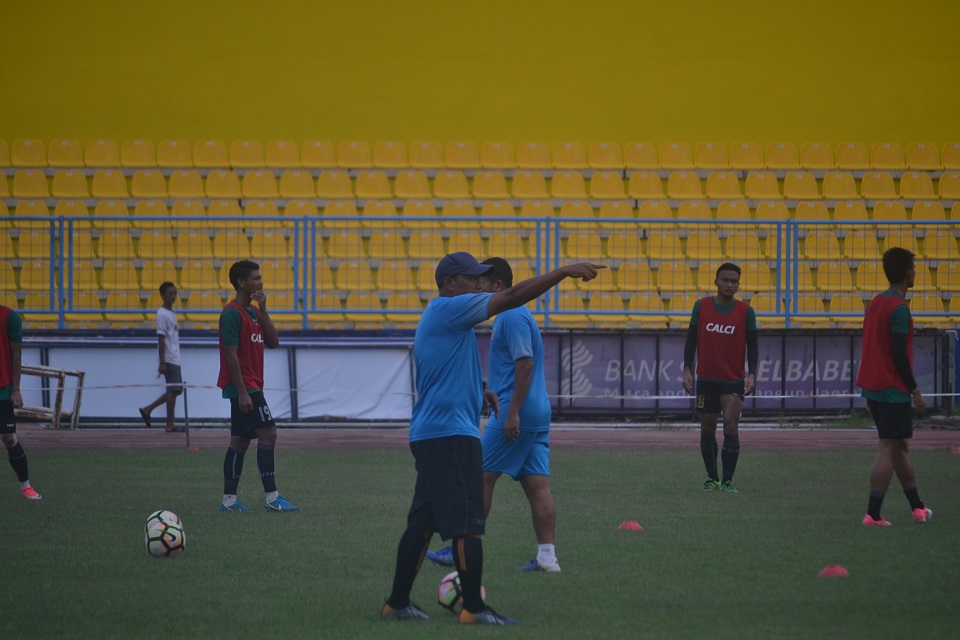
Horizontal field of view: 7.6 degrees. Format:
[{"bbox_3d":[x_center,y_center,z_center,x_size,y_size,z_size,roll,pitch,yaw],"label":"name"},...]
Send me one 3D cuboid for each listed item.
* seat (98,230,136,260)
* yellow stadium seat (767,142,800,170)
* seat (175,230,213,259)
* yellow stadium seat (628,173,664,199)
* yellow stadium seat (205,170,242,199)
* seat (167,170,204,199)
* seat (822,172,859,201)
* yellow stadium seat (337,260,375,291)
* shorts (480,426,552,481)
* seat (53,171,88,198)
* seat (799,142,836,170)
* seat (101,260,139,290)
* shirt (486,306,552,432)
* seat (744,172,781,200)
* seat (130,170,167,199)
[{"bbox_3d":[-4.581,-0.947,90.977,0.455,0.355,0.410,0,0,-8],"label":"seat"},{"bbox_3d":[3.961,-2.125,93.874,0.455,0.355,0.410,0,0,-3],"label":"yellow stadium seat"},{"bbox_3d":[-3.615,-0.949,91.106,0.455,0.355,0.410,0,0,-7],"label":"seat"},{"bbox_3d":[2.045,-1.662,88.961,0.450,0.350,0.420,0,0,-4],"label":"yellow stadium seat"},{"bbox_3d":[-3.155,-1.667,88.552,0.450,0.350,0.420,0,0,-4],"label":"yellow stadium seat"},{"bbox_3d":[-3.767,-1.737,92.486,0.455,0.355,0.410,0,0,-8],"label":"seat"},{"bbox_3d":[4.624,-1.721,92.470,0.450,0.355,0.420,0,0,-5],"label":"seat"},{"bbox_3d":[-1.524,-0.534,88.003,0.440,0.350,0.420,0,0,-5],"label":"yellow stadium seat"},{"bbox_3d":[0.192,0.720,39.400,0.390,0.320,0.420,0,0,-5],"label":"shorts"},{"bbox_3d":[-5.144,-1.702,90.505,0.440,0.350,0.420,0,0,-5],"label":"seat"},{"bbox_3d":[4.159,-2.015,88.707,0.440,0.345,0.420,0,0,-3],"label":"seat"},{"bbox_3d":[-4.261,-0.520,85.086,0.440,0.345,0.420,0,0,-3],"label":"seat"},{"bbox_3d":[0.213,0.268,39.400,0.360,0.690,0.520,0,0,-5],"label":"shirt"},{"bbox_3d":[3.448,-1.635,87.872,0.440,0.345,0.420,0,0,-3],"label":"seat"},{"bbox_3d":[-4.074,-1.665,88.479,0.450,0.350,0.420,0,0,-4],"label":"seat"}]

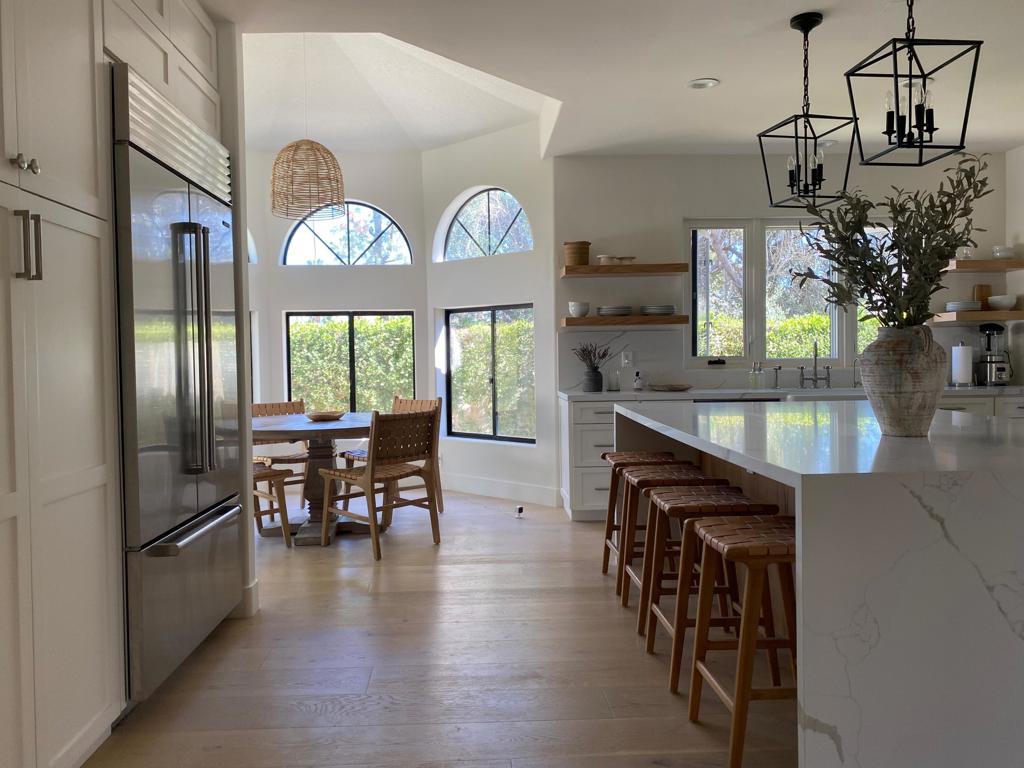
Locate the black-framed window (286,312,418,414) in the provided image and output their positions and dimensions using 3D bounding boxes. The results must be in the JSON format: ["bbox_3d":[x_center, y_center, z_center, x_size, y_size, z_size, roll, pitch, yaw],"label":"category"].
[{"bbox_3d":[-1.503,-0.084,7.247,1.200,1.190,0.100,-1,2,-3],"label":"black-framed window"}]

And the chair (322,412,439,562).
[{"bbox_3d":[-0.849,0.590,4.914,0.580,0.880,0.520,1,3,42],"label":"chair"}]

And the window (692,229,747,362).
[{"bbox_3d":[1.639,-0.723,6.098,0.452,1.055,0.100,-1,2,-3],"label":"window"}]

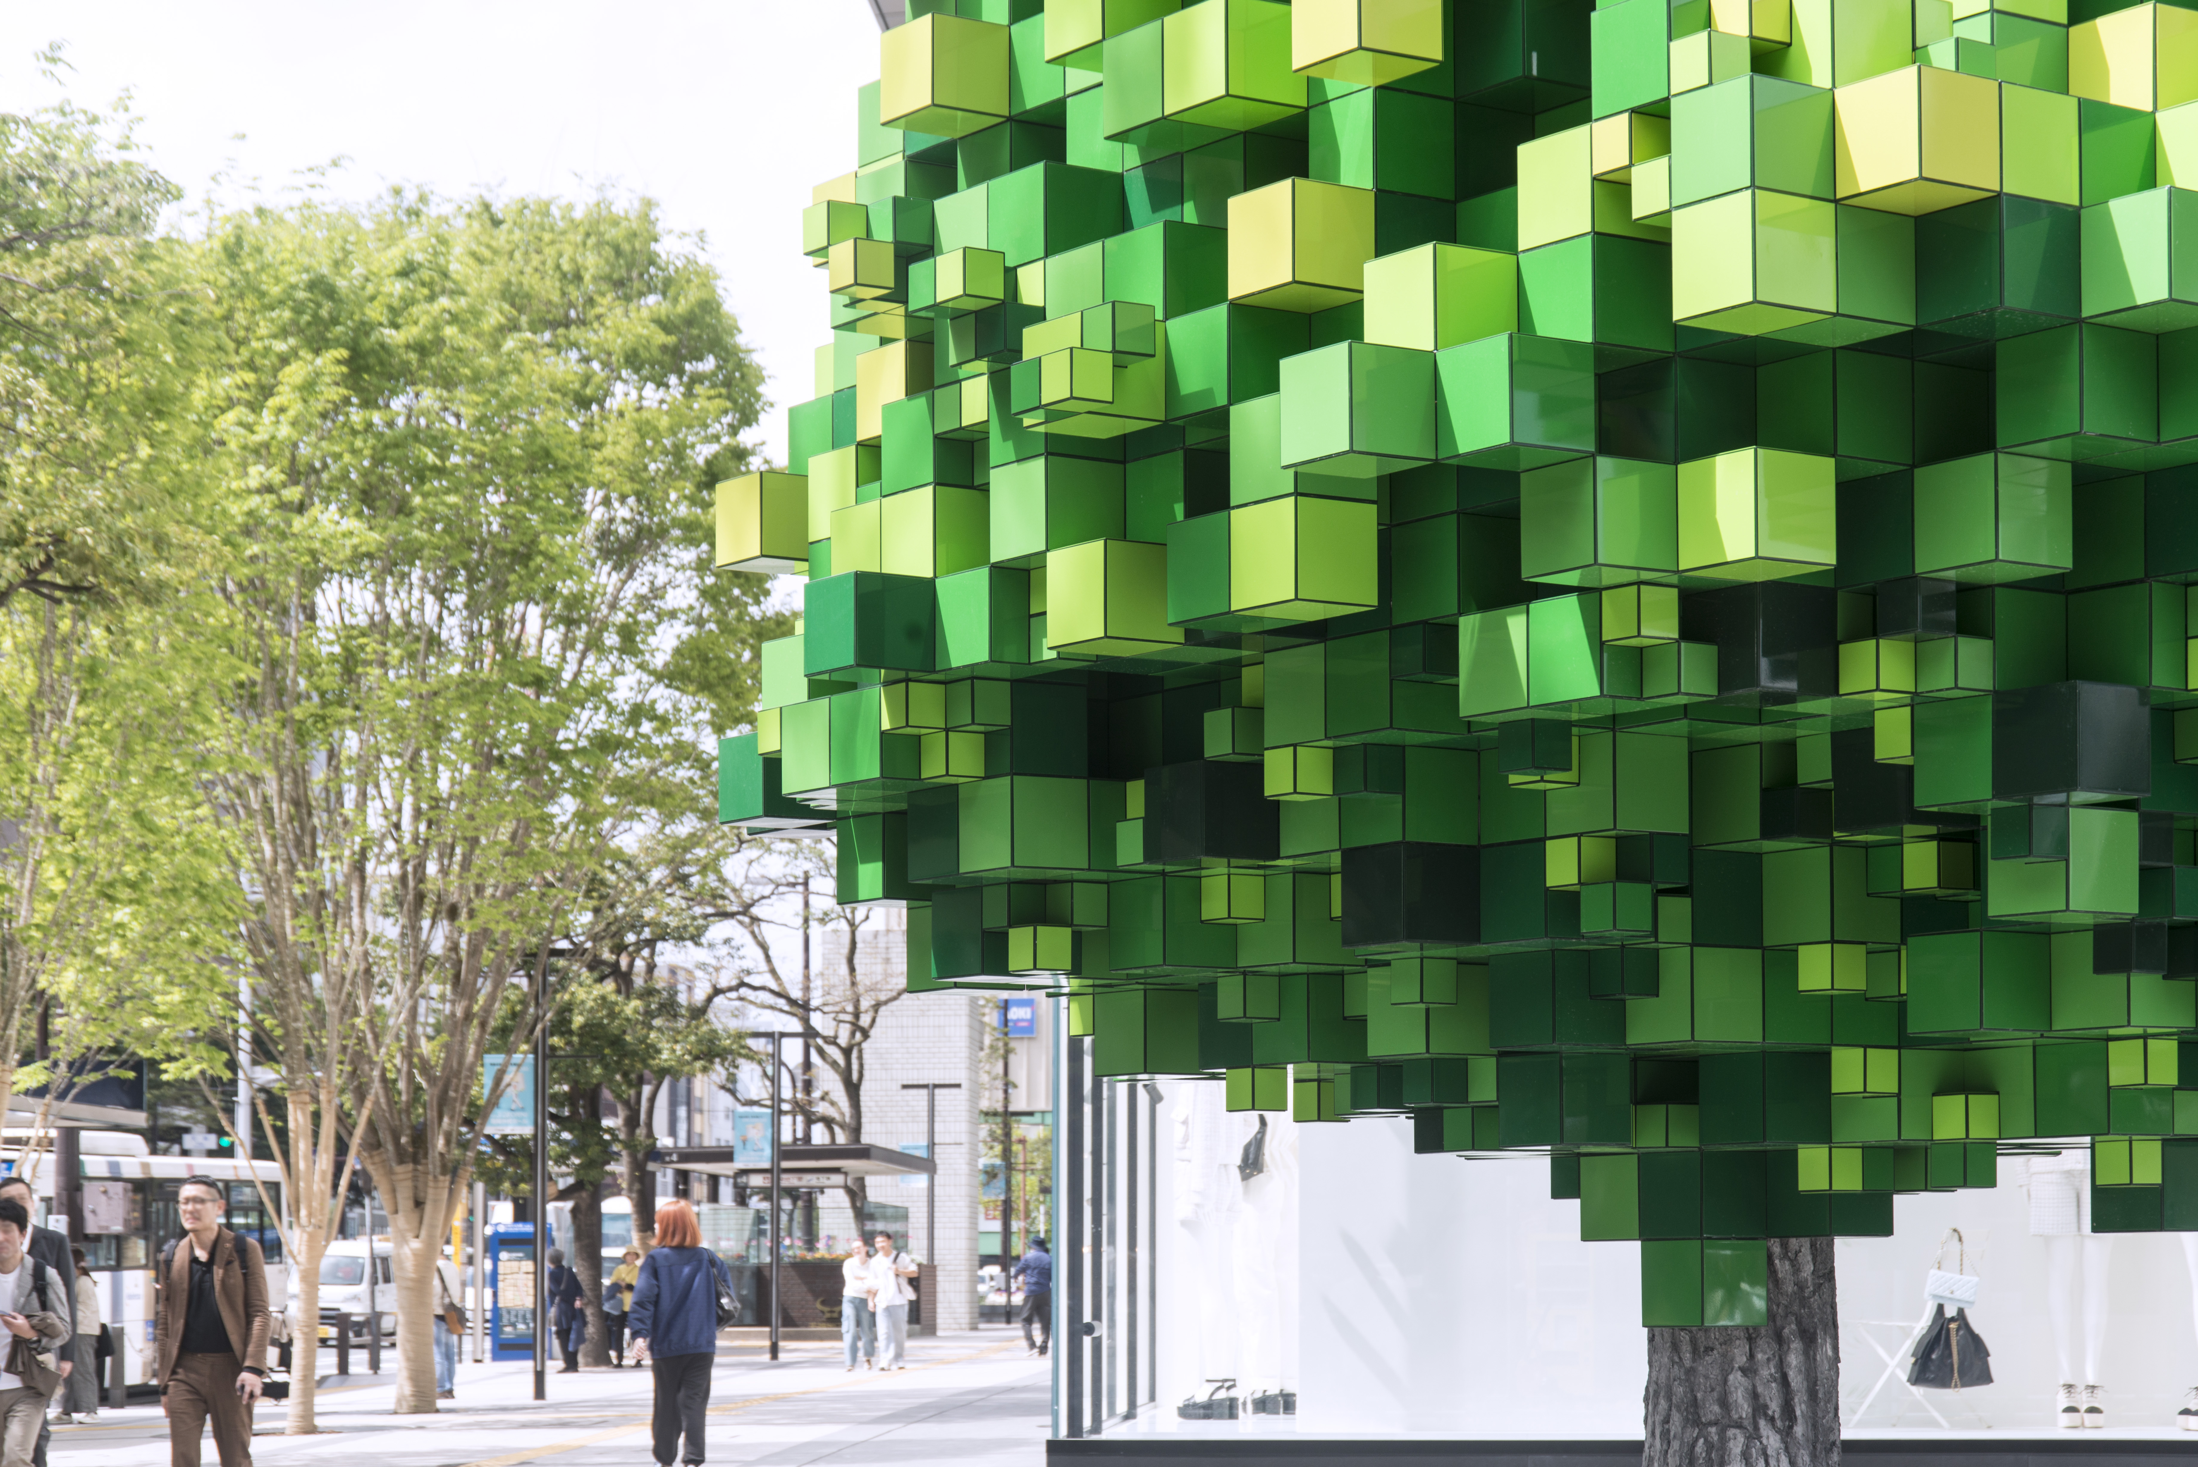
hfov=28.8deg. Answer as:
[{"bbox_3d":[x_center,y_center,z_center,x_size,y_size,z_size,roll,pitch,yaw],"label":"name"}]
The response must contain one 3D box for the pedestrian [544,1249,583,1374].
[{"bbox_3d":[-6.570,7.097,52.500,0.420,1.540,0.520,-6,-9,44],"label":"pedestrian"}]

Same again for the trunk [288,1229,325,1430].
[{"bbox_3d":[-6.205,4.683,33.400,0.250,1.570,0.250,0,-6,0],"label":"trunk"}]

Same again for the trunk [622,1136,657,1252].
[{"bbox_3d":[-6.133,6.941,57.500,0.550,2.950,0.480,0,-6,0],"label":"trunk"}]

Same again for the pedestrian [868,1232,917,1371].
[{"bbox_3d":[-2.535,7.021,52.800,0.560,1.710,0.420,-1,-7,11],"label":"pedestrian"}]

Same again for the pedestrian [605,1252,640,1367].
[{"bbox_3d":[-6.109,7.376,55.000,0.480,1.580,0.360,-1,-6,6],"label":"pedestrian"}]

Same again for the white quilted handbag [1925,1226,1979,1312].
[{"bbox_3d":[3.540,2.221,17.750,0.225,0.345,0.090,0,-6,-3],"label":"white quilted handbag"}]

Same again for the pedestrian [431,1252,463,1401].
[{"bbox_3d":[-6.857,6.155,44.800,0.500,1.640,0.400,4,-8,-30],"label":"pedestrian"}]

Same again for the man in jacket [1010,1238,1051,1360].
[{"bbox_3d":[-0.936,7.978,60.500,0.560,1.700,0.420,2,-6,-14],"label":"man in jacket"}]

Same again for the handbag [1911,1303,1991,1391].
[{"bbox_3d":[3.547,2.557,17.800,0.335,0.360,0.160,0,-6,-3],"label":"handbag"}]

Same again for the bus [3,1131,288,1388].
[{"bbox_3d":[-12.200,6.390,50.500,2.480,3.060,10.300,0,-6,4],"label":"bus"}]

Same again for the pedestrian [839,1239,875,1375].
[{"bbox_3d":[-2.991,7.063,52.800,0.450,1.610,0.400,-1,-7,11],"label":"pedestrian"}]

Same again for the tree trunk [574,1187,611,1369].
[{"bbox_3d":[-6.612,7.096,55.800,0.490,2.320,0.460,0,-6,0],"label":"tree trunk"}]

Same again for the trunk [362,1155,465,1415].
[{"bbox_3d":[-6.484,5.223,40.500,0.970,2.450,0.850,0,-6,0],"label":"trunk"}]

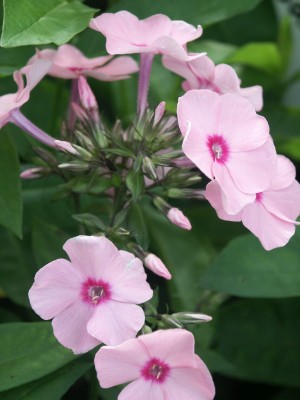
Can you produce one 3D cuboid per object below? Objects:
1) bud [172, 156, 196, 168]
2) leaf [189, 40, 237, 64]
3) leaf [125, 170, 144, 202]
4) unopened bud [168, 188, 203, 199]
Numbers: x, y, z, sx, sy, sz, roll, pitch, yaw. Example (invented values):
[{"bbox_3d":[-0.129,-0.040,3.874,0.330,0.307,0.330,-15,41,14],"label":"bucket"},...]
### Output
[{"bbox_3d":[0.009,-0.009,0.572,0.007,0.003,0.003,9,0,15],"label":"bud"},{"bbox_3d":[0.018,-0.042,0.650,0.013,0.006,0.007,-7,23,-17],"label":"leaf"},{"bbox_3d":[-0.004,-0.003,0.568,0.005,0.008,0.003,4,-18,7],"label":"leaf"},{"bbox_3d":[0.009,-0.002,0.552,0.008,0.002,0.002,4,0,-9],"label":"unopened bud"}]

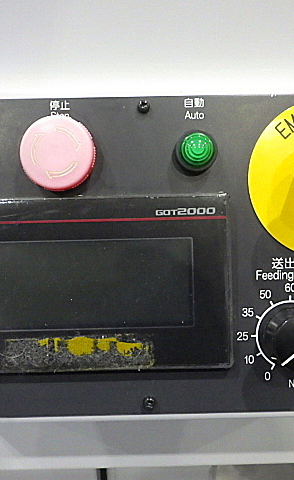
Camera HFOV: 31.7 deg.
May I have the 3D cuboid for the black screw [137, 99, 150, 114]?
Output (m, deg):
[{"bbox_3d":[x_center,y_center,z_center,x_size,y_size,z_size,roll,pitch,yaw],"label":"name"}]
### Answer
[{"bbox_3d":[-0.001,-0.057,0.224,0.006,0.006,0.003,-1,2,0],"label":"black screw"}]

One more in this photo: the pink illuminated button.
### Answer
[{"bbox_3d":[-0.036,-0.035,0.218,0.030,0.030,0.016,-1,2,0],"label":"pink illuminated button"}]

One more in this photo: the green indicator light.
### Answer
[{"bbox_3d":[0.022,-0.038,0.221,0.016,0.016,0.010,-1,2,0],"label":"green indicator light"}]

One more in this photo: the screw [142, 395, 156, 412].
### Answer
[{"bbox_3d":[0.001,0.072,0.228,0.006,0.006,0.003,-1,2,0],"label":"screw"}]

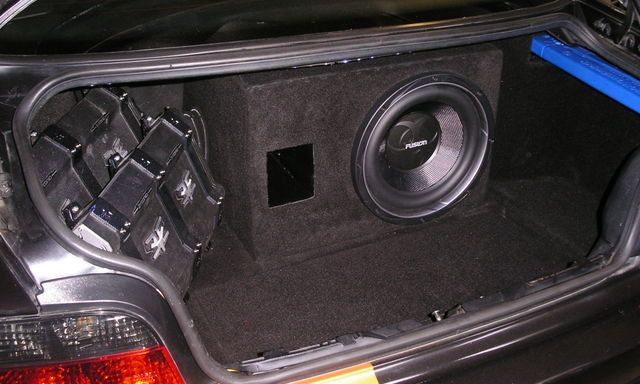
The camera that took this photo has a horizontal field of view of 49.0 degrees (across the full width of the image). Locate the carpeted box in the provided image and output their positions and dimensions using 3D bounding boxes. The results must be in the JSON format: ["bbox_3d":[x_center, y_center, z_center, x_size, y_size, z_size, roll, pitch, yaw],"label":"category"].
[{"bbox_3d":[0.024,-0.161,1.526,0.520,0.340,0.460,-11,28,-21],"label":"carpeted box"}]

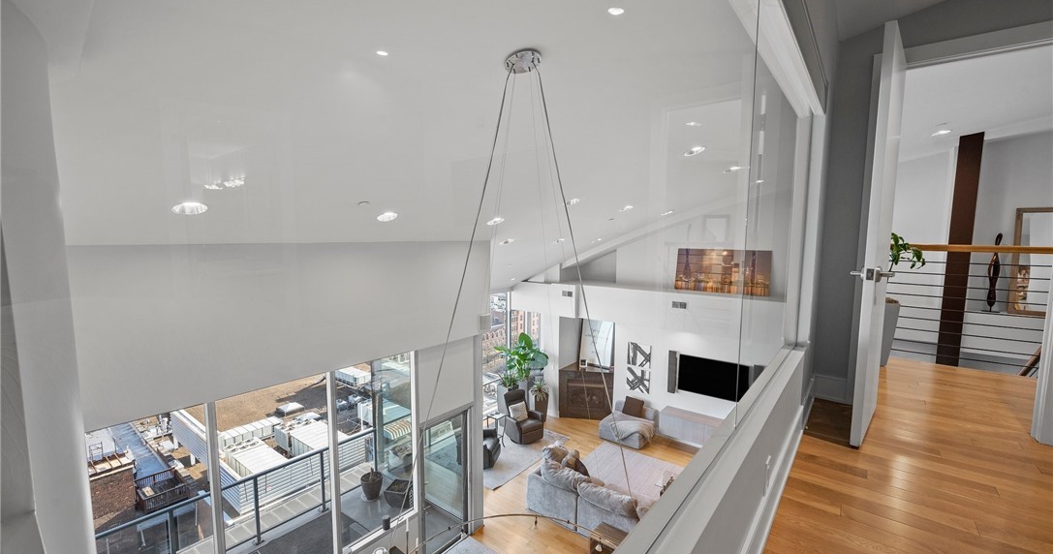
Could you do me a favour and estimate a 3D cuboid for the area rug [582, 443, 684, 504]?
[{"bbox_3d":[2.277,3.974,8.154,3.100,0.015,2.480,5,7,38],"label":"area rug"}]

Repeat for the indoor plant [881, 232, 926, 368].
[{"bbox_3d":[3.189,0.193,3.924,0.530,1.190,0.500,5,7,38],"label":"indoor plant"}]

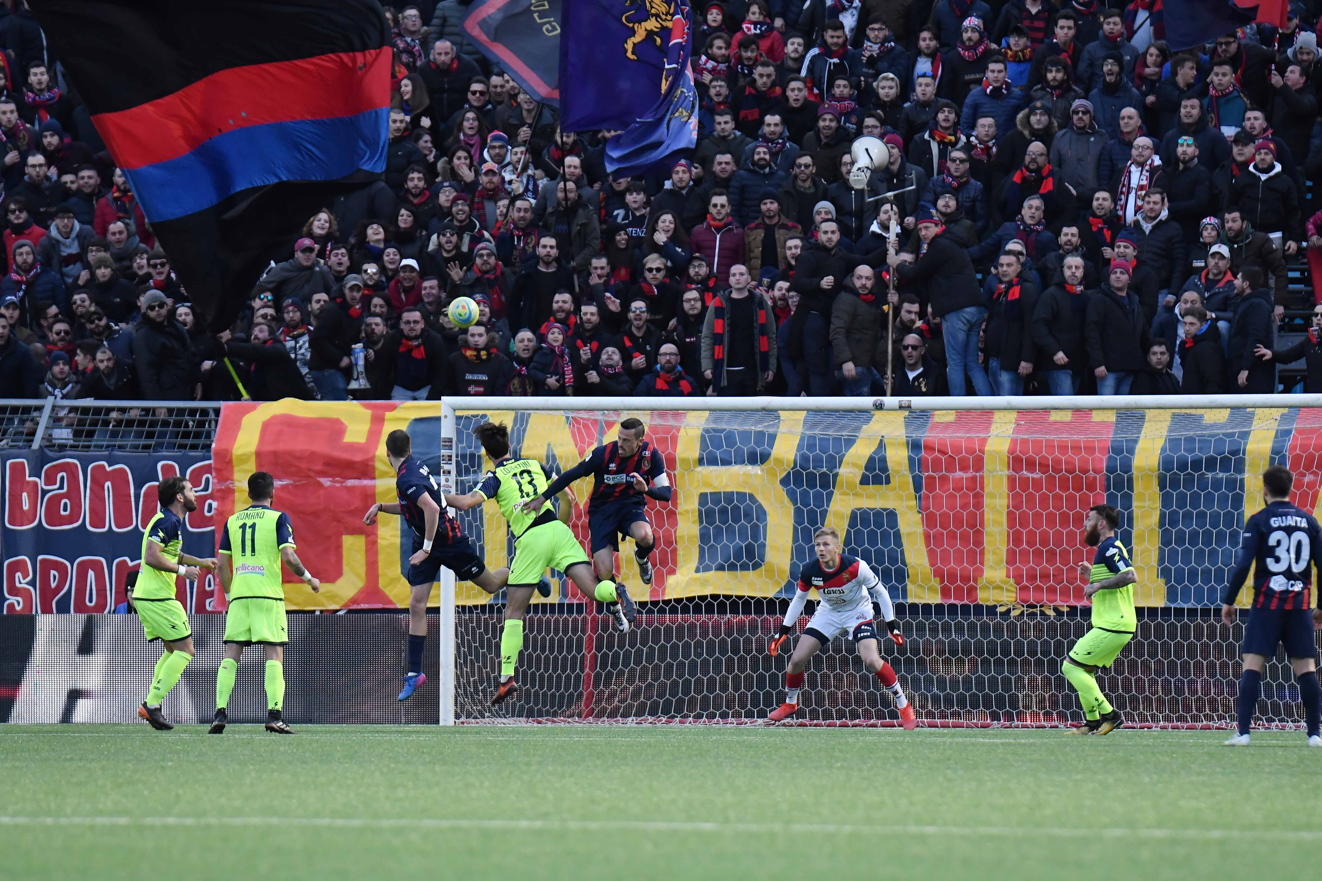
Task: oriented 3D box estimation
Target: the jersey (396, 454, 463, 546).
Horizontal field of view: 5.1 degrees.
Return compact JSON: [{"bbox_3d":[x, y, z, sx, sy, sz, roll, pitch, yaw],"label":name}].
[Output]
[{"bbox_3d":[-1.622,0.419,104.000,0.320,0.660,0.500,-23,-4,31],"label":"jersey"}]

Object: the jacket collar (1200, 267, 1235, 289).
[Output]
[{"bbox_3d":[4.581,-1.336,122.500,0.290,0.180,0.220,0,-1,20],"label":"jacket collar"}]

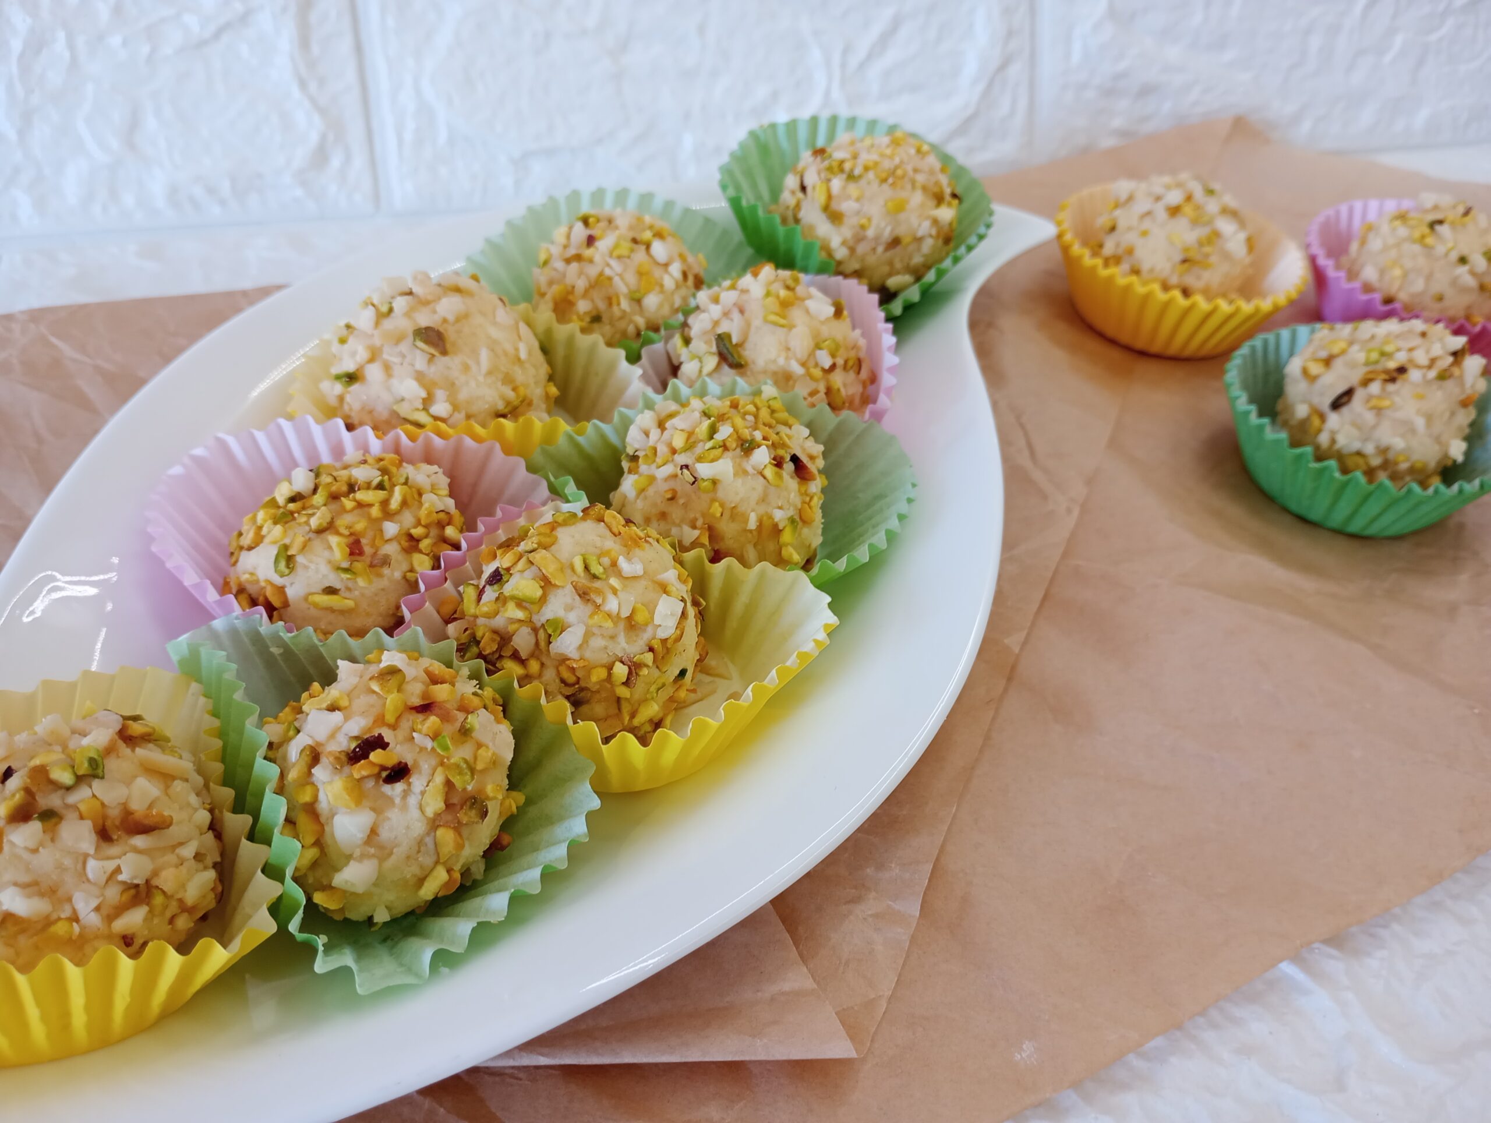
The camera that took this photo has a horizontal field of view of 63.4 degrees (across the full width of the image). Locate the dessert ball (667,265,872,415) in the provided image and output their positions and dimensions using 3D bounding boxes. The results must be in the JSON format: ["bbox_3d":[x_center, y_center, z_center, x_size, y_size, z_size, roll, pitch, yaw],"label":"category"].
[{"bbox_3d":[0.005,-0.041,0.241,0.041,0.036,0.041,-1,40,1],"label":"dessert ball"}]

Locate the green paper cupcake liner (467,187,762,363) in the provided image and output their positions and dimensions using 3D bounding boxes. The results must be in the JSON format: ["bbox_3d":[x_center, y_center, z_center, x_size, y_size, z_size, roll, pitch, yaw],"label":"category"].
[{"bbox_3d":[-0.029,-0.058,0.275,0.066,0.024,0.063,-1,47,1],"label":"green paper cupcake liner"}]

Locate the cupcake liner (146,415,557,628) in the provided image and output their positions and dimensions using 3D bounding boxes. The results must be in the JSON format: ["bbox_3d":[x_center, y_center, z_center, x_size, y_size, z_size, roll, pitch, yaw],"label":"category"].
[{"bbox_3d":[-0.067,0.000,0.212,0.068,0.023,0.062,1,40,-1],"label":"cupcake liner"}]

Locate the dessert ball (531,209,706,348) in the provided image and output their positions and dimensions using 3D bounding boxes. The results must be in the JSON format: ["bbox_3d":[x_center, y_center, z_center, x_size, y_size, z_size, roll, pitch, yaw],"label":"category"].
[{"bbox_3d":[-0.028,-0.060,0.266,0.038,0.035,0.038,-1,40,1],"label":"dessert ball"}]

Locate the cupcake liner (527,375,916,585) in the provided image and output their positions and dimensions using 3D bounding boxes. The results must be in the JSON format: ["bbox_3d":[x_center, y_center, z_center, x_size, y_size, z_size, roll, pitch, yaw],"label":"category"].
[{"bbox_3d":[-0.004,-0.007,0.220,0.069,0.023,0.063,-2,40,2],"label":"cupcake liner"}]

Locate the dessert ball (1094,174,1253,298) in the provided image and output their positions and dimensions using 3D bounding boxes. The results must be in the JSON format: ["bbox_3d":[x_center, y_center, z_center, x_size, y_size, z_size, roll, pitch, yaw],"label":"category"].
[{"bbox_3d":[0.105,-0.078,0.298,0.038,0.035,0.038,-1,40,1],"label":"dessert ball"}]

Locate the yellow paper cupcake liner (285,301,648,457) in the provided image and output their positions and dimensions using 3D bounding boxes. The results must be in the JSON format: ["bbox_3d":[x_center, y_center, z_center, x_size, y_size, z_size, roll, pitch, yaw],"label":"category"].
[{"bbox_3d":[-0.055,-0.030,0.245,0.070,0.023,0.061,-1,42,1],"label":"yellow paper cupcake liner"}]

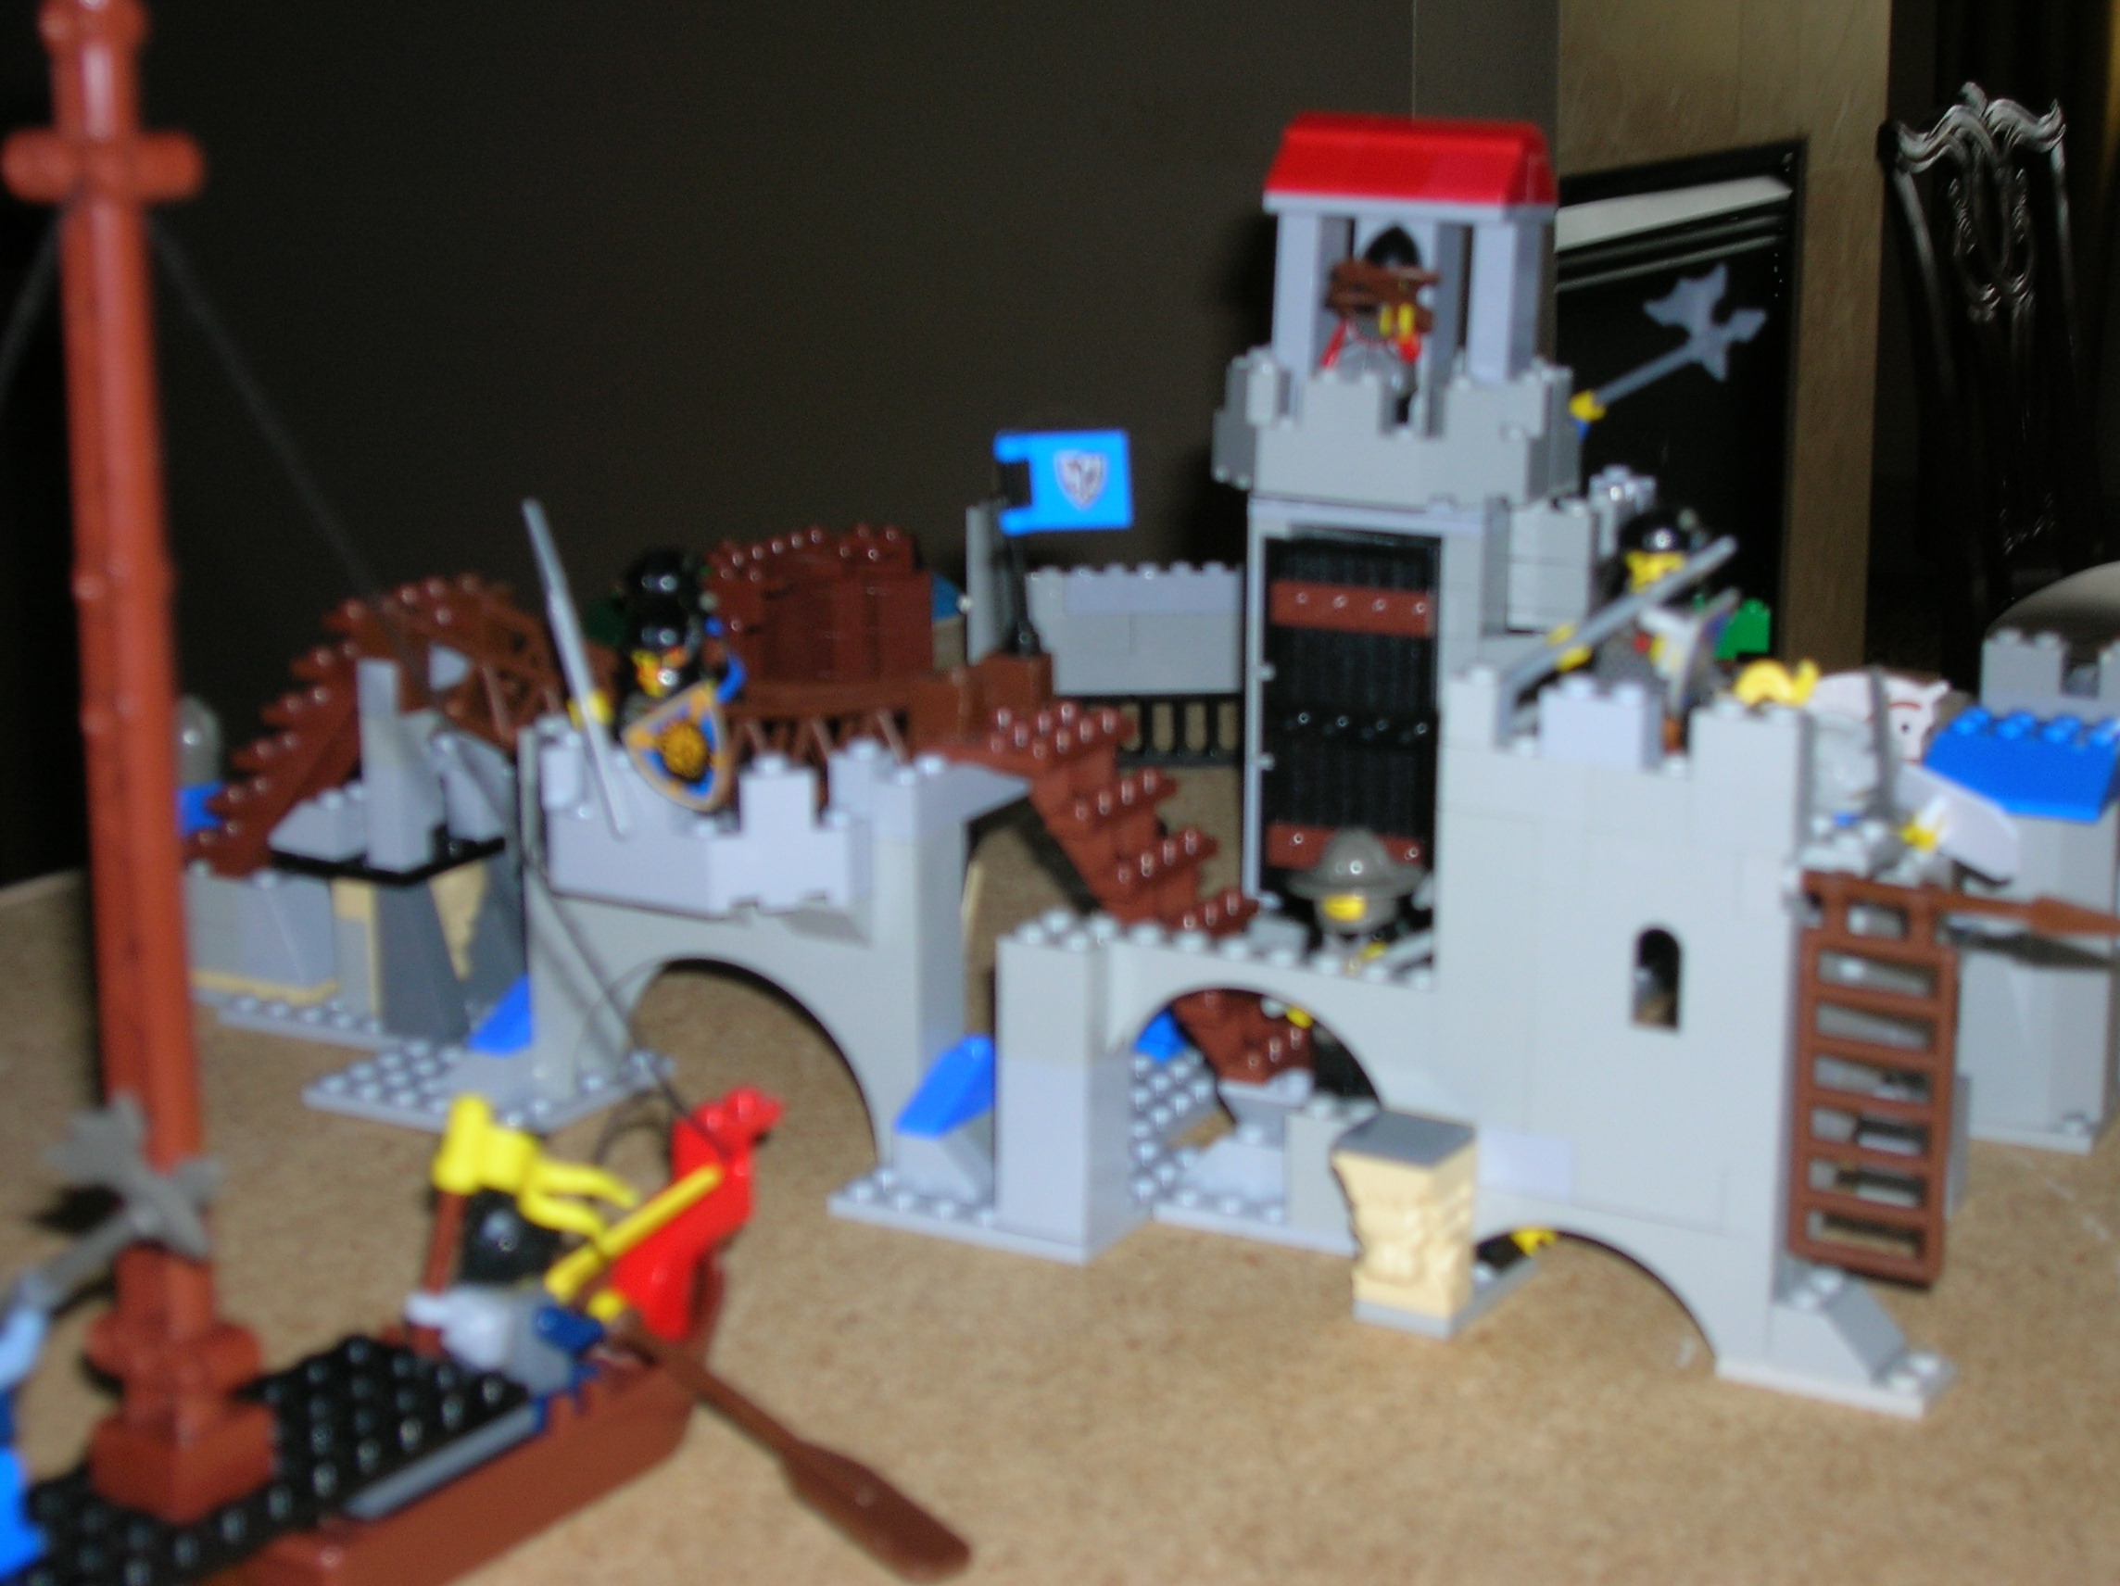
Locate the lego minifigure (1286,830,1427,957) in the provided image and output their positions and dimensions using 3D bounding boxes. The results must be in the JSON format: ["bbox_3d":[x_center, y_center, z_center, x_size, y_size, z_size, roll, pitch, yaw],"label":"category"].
[{"bbox_3d":[0.048,0.029,0.572,0.020,0.044,0.017,7,15,28],"label":"lego minifigure"}]

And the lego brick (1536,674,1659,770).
[{"bbox_3d":[0.079,-0.011,0.518,0.016,0.011,0.008,8,15,31],"label":"lego brick"}]

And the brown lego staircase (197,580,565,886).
[{"bbox_3d":[-0.136,-0.012,0.677,0.061,0.054,0.032,7,15,28],"label":"brown lego staircase"}]

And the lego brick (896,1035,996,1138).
[{"bbox_3d":[-0.018,0.050,0.594,0.008,0.011,0.024,7,15,28],"label":"lego brick"}]

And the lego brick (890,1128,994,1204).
[{"bbox_3d":[-0.018,0.062,0.587,0.016,0.010,0.008,7,15,28],"label":"lego brick"}]

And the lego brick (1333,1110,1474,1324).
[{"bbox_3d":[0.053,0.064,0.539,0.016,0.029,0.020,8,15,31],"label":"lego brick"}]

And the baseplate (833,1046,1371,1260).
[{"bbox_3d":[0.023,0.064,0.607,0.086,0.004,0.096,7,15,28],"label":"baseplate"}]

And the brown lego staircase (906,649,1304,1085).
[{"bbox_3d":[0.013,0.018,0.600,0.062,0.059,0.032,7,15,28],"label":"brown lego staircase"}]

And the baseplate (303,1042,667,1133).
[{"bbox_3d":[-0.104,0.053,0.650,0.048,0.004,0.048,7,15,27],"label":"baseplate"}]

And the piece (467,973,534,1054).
[{"bbox_3d":[-0.095,0.039,0.637,0.008,0.011,0.024,7,15,27],"label":"piece"}]

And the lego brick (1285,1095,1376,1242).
[{"bbox_3d":[0.046,0.061,0.570,0.016,0.020,0.008,7,15,28],"label":"lego brick"}]

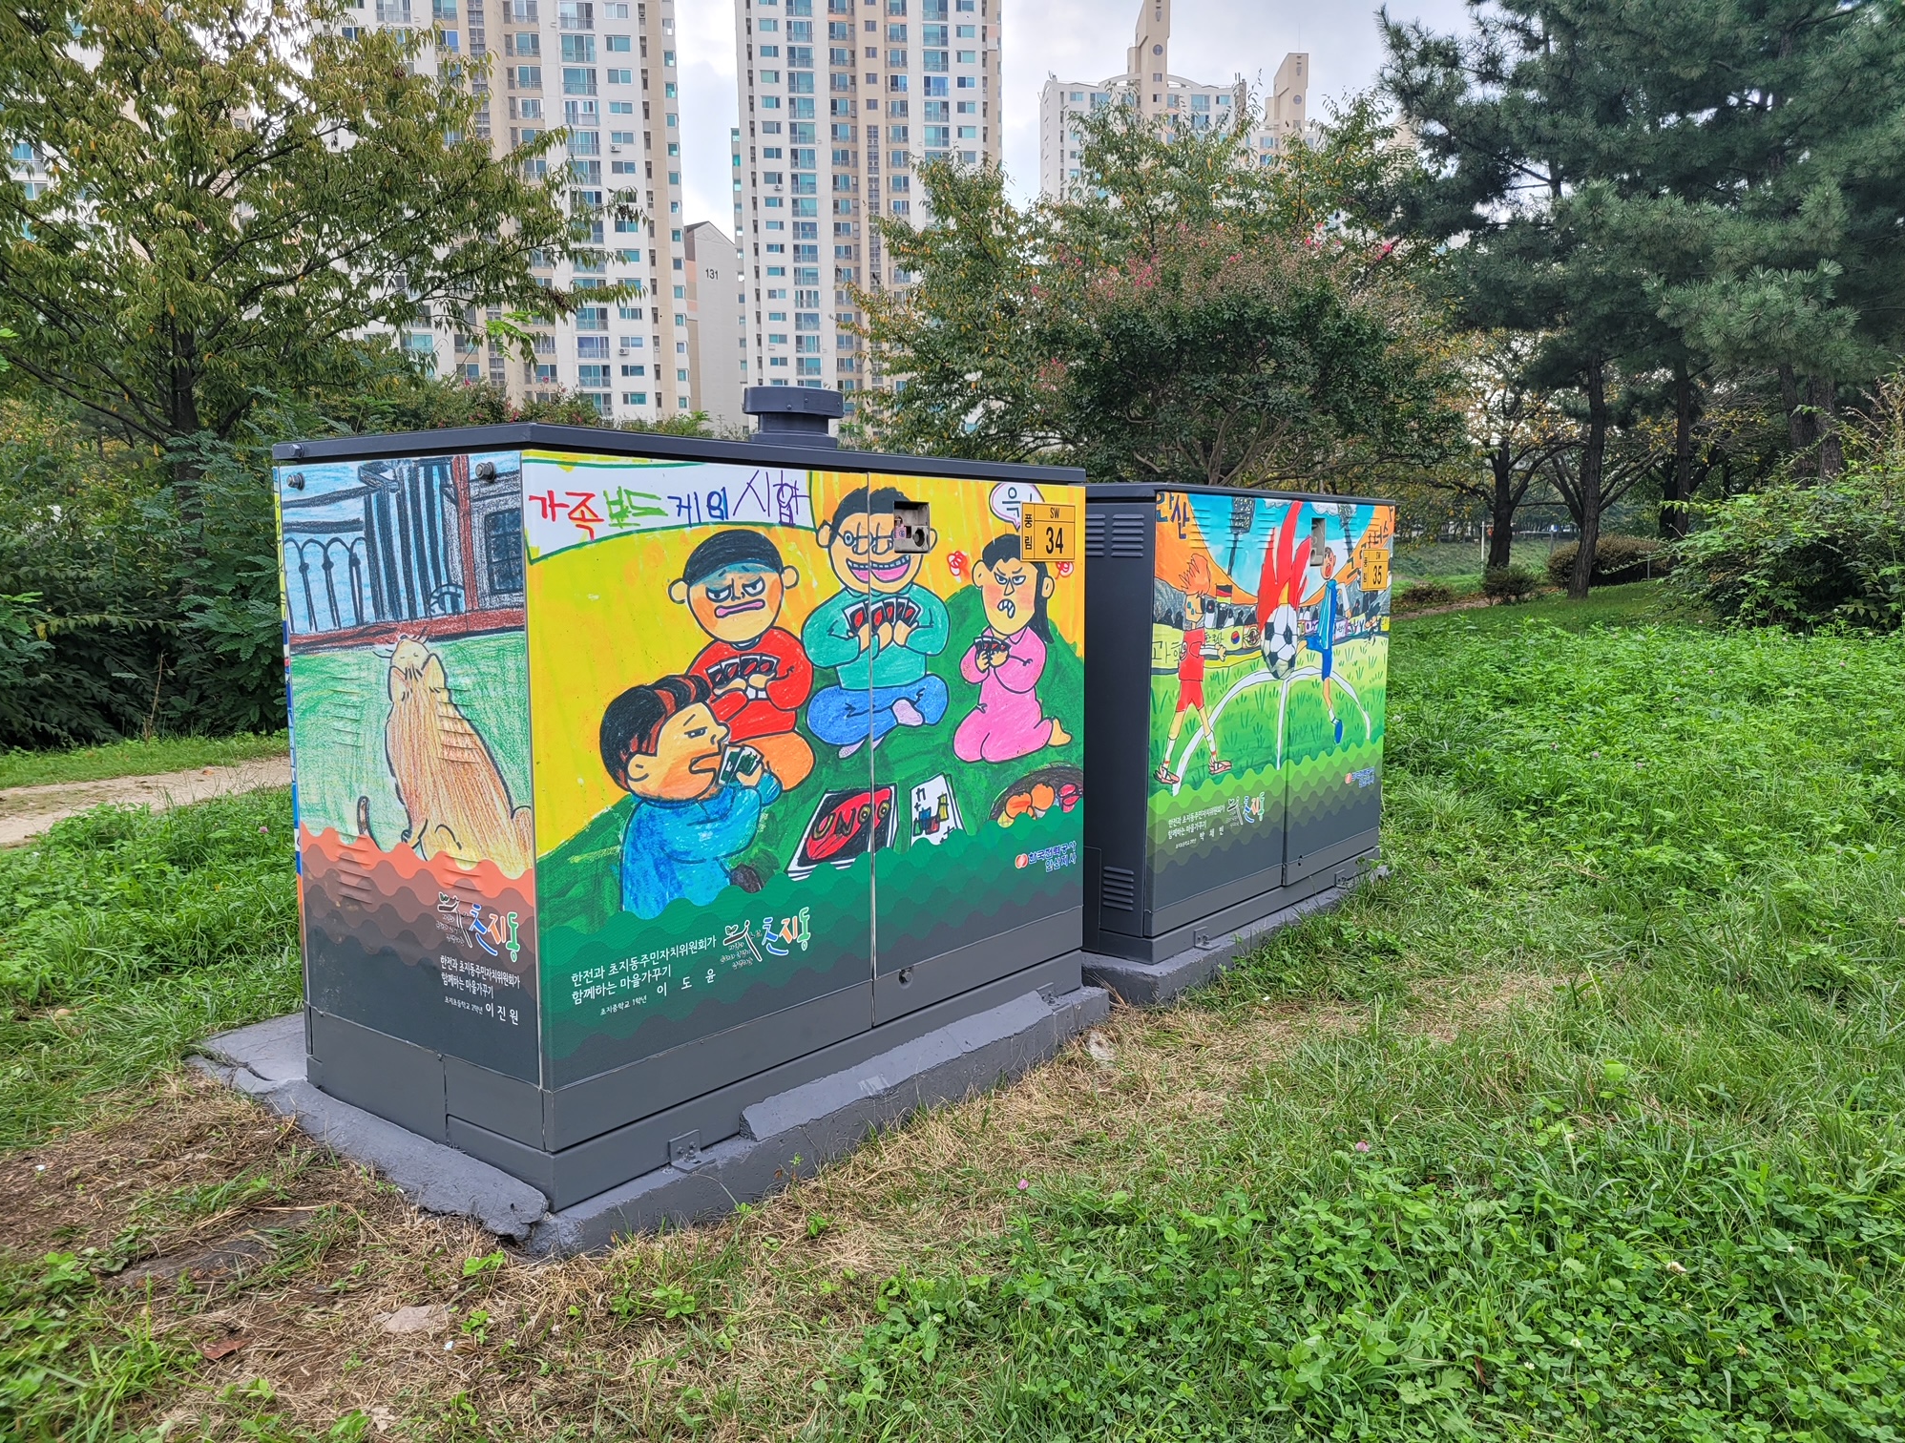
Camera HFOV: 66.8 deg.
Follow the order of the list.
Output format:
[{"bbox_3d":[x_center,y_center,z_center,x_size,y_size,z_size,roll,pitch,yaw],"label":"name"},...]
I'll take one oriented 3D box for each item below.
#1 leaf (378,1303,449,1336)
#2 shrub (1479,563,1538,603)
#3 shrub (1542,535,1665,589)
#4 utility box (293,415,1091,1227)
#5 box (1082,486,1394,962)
[{"bbox_3d":[-0.973,1.072,2.608,0.120,0.020,0.100,0,7,0],"label":"leaf"},{"bbox_3d":[9.249,-2.284,24.000,0.950,0.650,0.900,0,7,0],"label":"shrub"},{"bbox_3d":[13.137,-3.197,29.000,2.500,1.050,1.600,0,7,0],"label":"shrub"},{"bbox_3d":[-0.562,0.086,3.673,0.929,1.480,1.828,5,8,38],"label":"utility box"},{"bbox_3d":[0.807,-0.091,5.319,0.929,1.459,1.775,5,8,38],"label":"box"}]

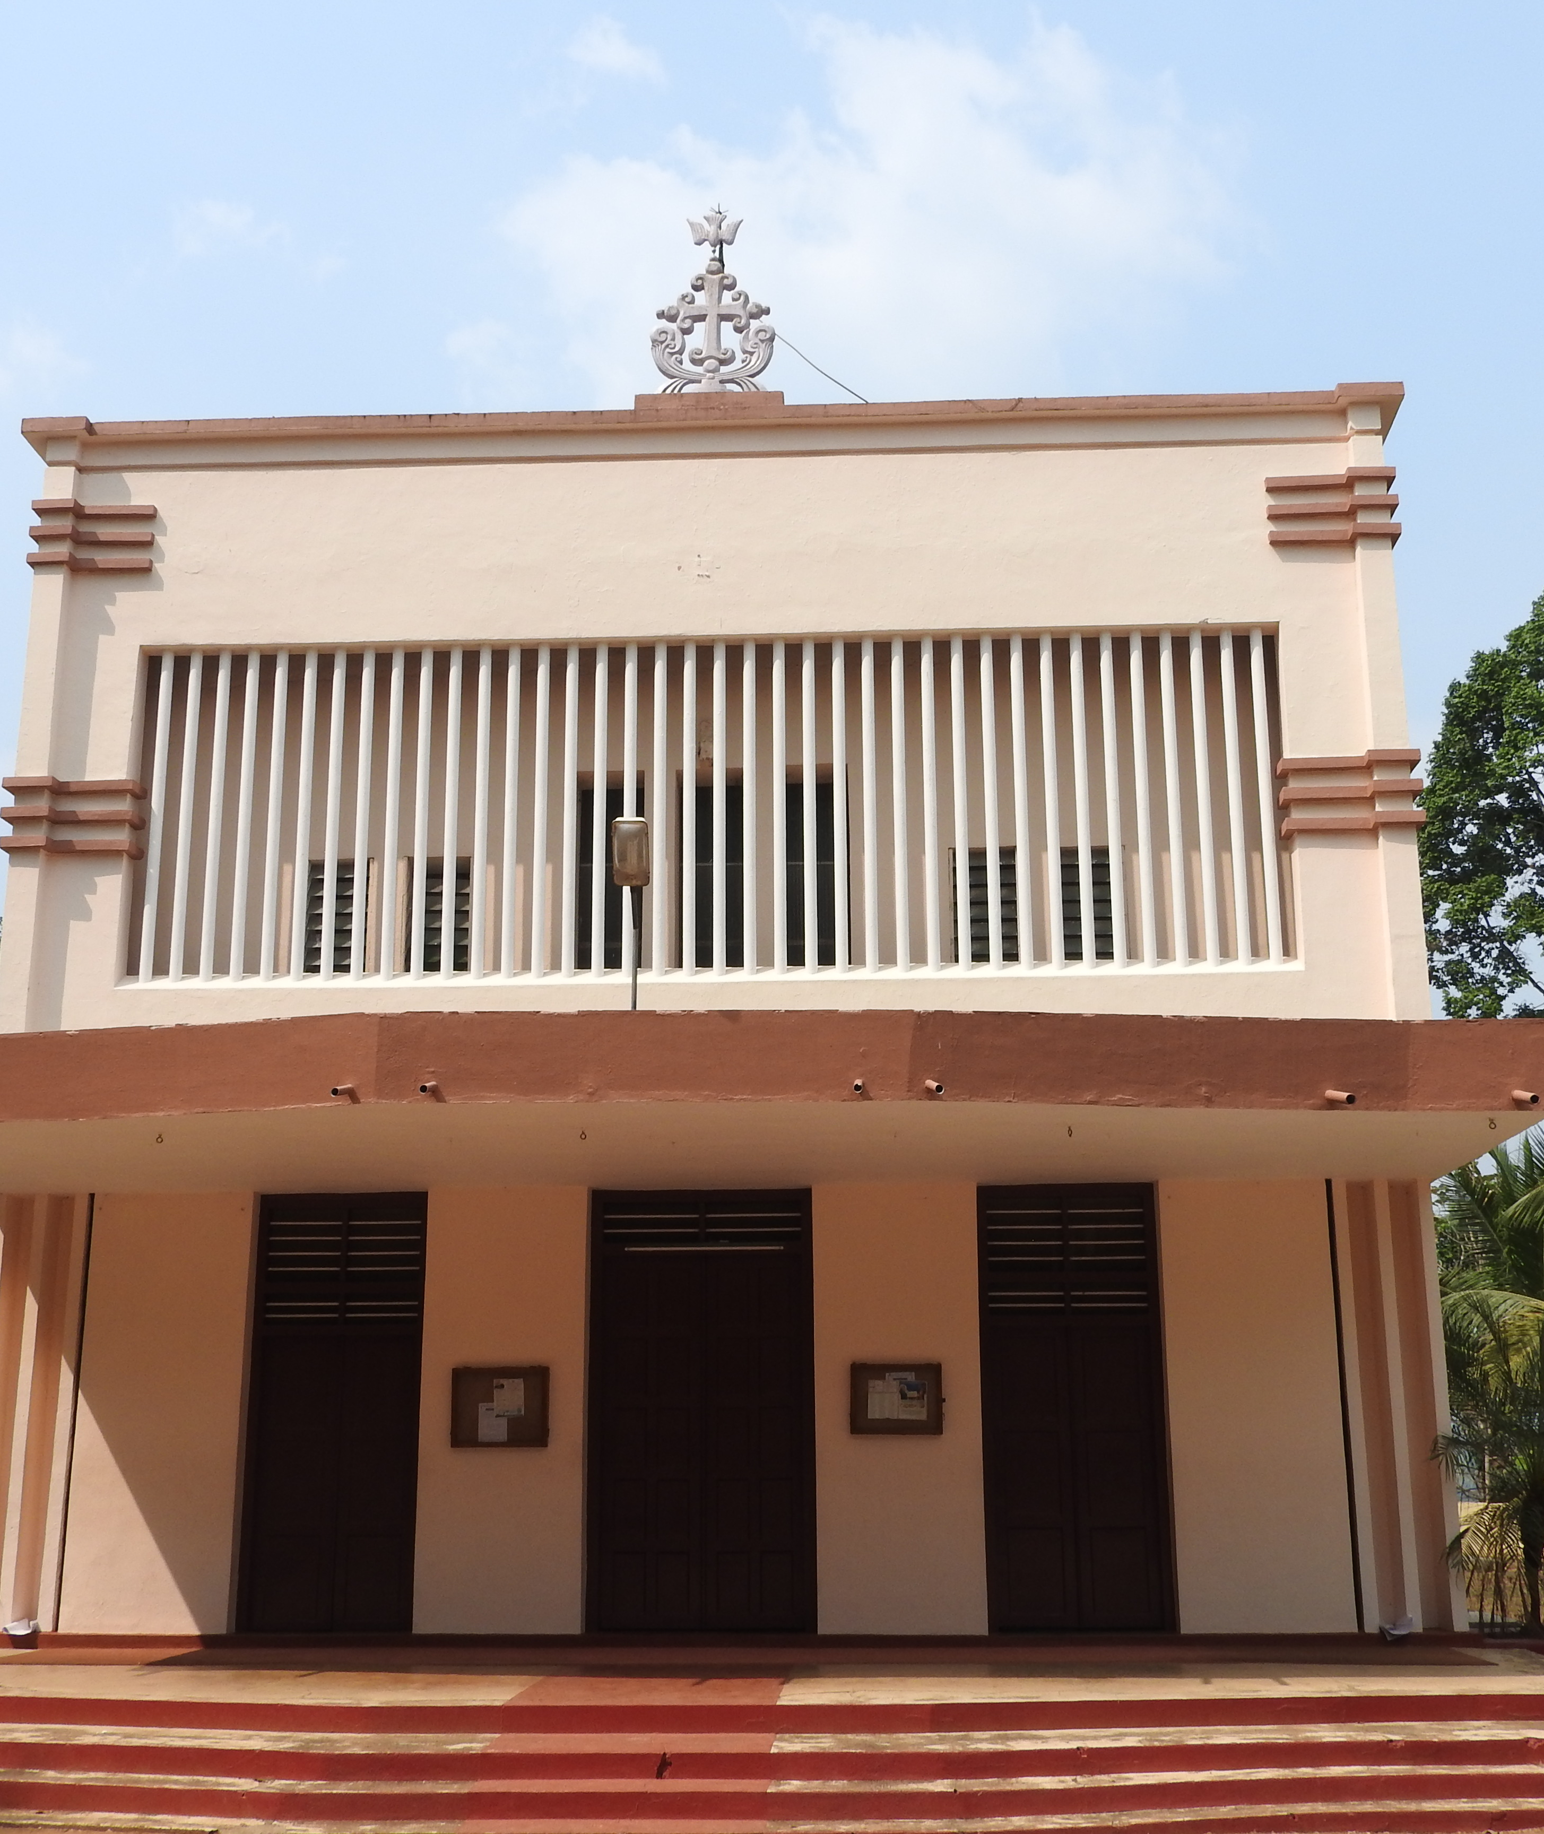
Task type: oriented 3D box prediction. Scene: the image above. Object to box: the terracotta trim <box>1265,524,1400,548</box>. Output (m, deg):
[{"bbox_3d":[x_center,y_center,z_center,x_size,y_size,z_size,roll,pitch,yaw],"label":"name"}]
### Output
[{"bbox_3d":[4.250,-2.878,16.042,0.950,0.080,0.260,-1,-15,2],"label":"terracotta trim"}]

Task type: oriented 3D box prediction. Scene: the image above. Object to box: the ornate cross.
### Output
[{"bbox_3d":[-0.493,-5.146,17.993,1.062,1.920,0.240,-1,-15,2],"label":"ornate cross"}]

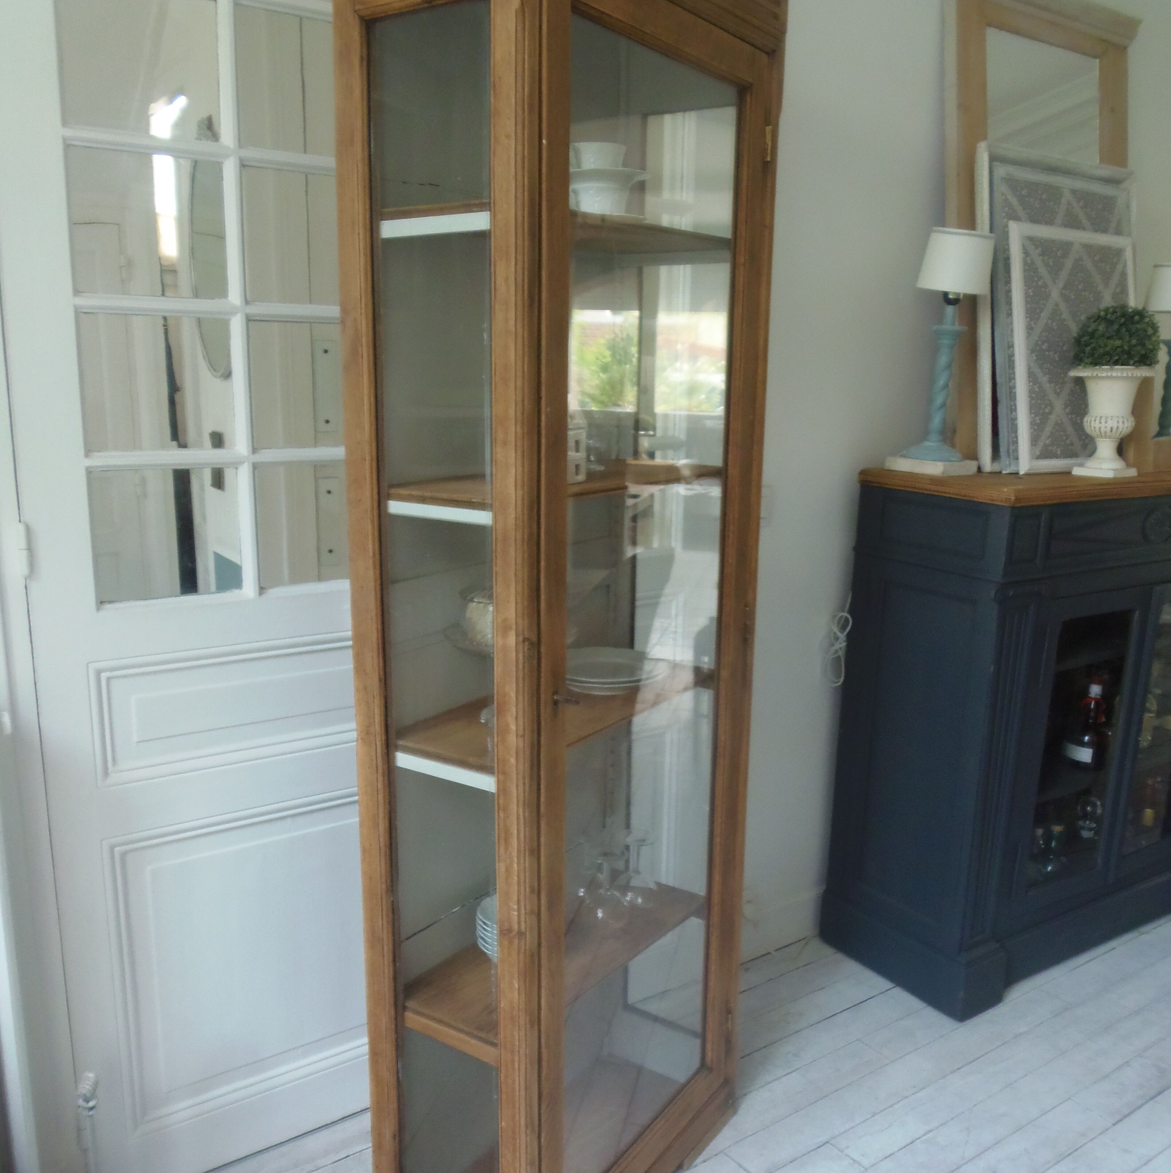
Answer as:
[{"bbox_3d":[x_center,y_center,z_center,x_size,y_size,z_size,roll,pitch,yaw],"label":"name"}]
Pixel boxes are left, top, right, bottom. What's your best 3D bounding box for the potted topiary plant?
[{"bbox_3d":[1.197,-0.441,2.446,0.196,0.377,0.196,-7,14,-33],"label":"potted topiary plant"}]

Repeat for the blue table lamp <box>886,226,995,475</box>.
[{"bbox_3d":[0.817,-0.527,2.450,0.157,0.531,0.157,-7,14,-33],"label":"blue table lamp"}]

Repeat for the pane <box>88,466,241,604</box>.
[{"bbox_3d":[-0.637,-0.082,1.657,0.220,0.206,0.020,-7,14,-33],"label":"pane"}]

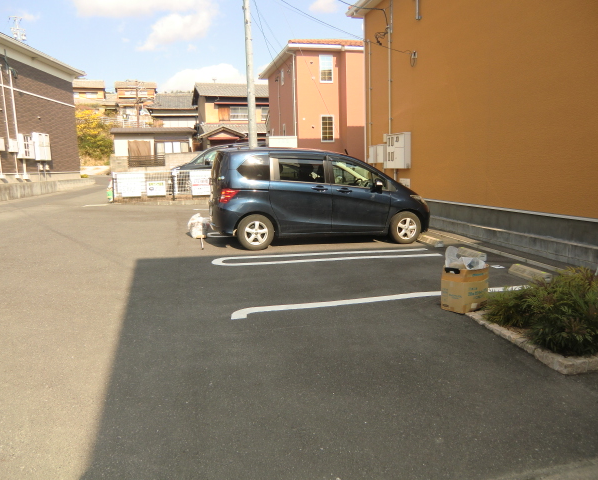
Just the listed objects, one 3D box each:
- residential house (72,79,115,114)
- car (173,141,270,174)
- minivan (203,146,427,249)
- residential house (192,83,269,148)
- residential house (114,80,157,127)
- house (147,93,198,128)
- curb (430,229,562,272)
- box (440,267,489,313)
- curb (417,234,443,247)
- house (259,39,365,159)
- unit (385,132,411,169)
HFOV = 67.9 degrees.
[{"bbox_3d":[-35.044,-23.034,73.000,8.500,7.000,7.200,-4,9,-16],"label":"residential house"},{"bbox_3d":[-2.200,-2.700,16.400,4.600,1.750,1.750,-4,9,-14],"label":"car"},{"bbox_3d":[0.470,-0.835,8.200,4.200,1.720,1.700,-2,10,-17],"label":"minivan"},{"bbox_3d":[-4.050,-9.900,39.000,8.500,7.400,7.500,-4,9,-17],"label":"residential house"},{"bbox_3d":[-29.500,-25.000,80.000,7.400,7.600,6.500,-2,9,-6],"label":"residential house"},{"bbox_3d":[-13.785,-14.613,52.500,7.200,6.200,7.000,-3,9,-12],"label":"house"},{"bbox_3d":[3.290,0.055,8.050,0.150,0.120,4.050,-1,10,-10],"label":"curb"},{"bbox_3d":[1.700,0.465,4.500,0.420,0.420,0.290,-9,14,-44],"label":"box"},{"bbox_3d":[2.377,0.027,7.959,0.150,0.110,0.680,-3,8,-8],"label":"curb"},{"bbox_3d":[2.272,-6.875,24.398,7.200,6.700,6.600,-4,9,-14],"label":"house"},{"bbox_3d":[2.732,-2.393,12.127,0.190,0.900,1.250,-3,8,-8],"label":"unit"}]

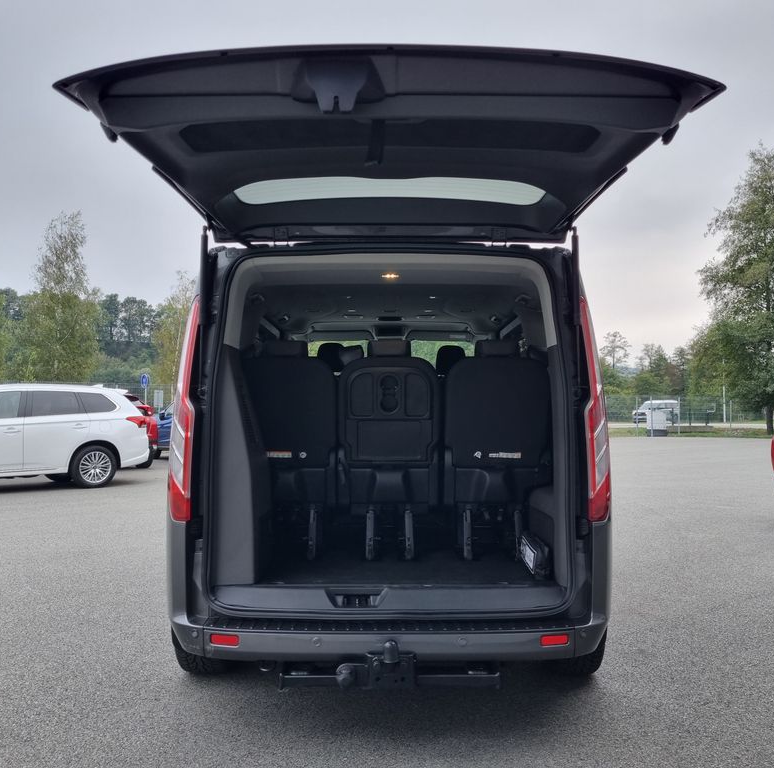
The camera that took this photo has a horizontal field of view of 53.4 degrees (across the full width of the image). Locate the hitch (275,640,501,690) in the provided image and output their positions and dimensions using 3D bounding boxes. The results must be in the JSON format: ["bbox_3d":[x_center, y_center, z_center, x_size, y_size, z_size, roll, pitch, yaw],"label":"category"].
[{"bbox_3d":[0.012,1.035,2.840,0.870,0.260,0.320,0,-2,0],"label":"hitch"}]

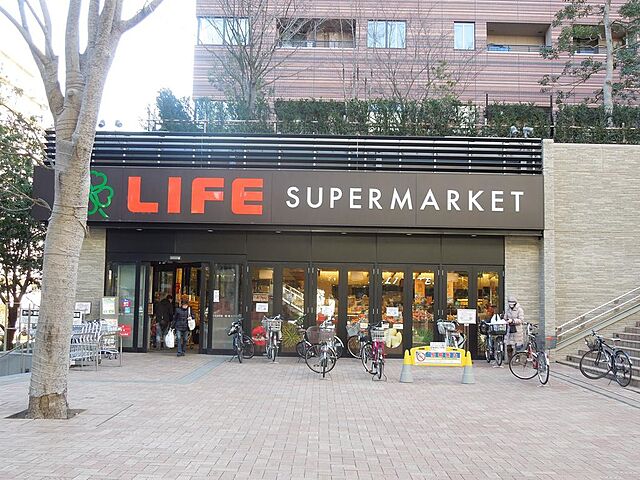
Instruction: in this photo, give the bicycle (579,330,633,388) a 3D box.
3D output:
[{"bbox_3d":[5.466,2.240,13.821,0.570,1.050,1.700,1,-5,-4],"label":"bicycle"}]

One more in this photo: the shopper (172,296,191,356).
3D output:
[{"bbox_3d":[-3.799,2.390,19.782,0.500,1.570,0.380,1,-5,0],"label":"shopper"}]

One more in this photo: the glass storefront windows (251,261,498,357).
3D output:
[{"bbox_3d":[1.397,1.828,18.696,6.691,2.477,0.120,1,-5,0],"label":"glass storefront windows"}]

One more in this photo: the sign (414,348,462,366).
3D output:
[{"bbox_3d":[2.357,2.342,14.345,0.990,0.370,0.070,1,-5,0],"label":"sign"}]

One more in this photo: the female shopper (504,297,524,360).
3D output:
[{"bbox_3d":[5.065,2.322,18.780,0.520,1.680,0.420,-3,-6,37],"label":"female shopper"}]

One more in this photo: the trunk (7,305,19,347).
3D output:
[{"bbox_3d":[-9.971,2.805,23.381,0.340,1.500,0.340,1,-5,0],"label":"trunk"}]

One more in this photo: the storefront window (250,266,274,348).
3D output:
[{"bbox_3d":[-1.650,1.977,20.512,0.650,2.450,0.070,1,-5,0],"label":"storefront window"}]

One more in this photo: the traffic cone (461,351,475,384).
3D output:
[{"bbox_3d":[2.823,2.399,13.634,0.270,0.620,0.270,1,-5,0],"label":"traffic cone"}]

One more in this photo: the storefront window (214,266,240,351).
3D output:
[{"bbox_3d":[-2.660,1.949,20.518,0.850,2.560,0.080,1,-5,0],"label":"storefront window"}]

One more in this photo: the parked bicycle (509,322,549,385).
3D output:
[{"bbox_3d":[4.096,2.222,14.172,0.580,1.100,1.700,1,-5,-4],"label":"parked bicycle"}]

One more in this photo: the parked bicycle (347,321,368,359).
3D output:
[{"bbox_3d":[1.043,2.661,19.039,0.620,1.080,1.650,1,-5,-5],"label":"parked bicycle"}]

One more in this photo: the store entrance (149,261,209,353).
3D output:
[{"bbox_3d":[-4.056,1.935,20.524,1.650,2.590,0.200,1,-5,0],"label":"store entrance"}]

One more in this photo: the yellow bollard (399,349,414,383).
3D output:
[{"bbox_3d":[1.720,2.480,14.335,0.310,0.670,0.310,1,-5,0],"label":"yellow bollard"}]

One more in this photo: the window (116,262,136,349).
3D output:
[{"bbox_3d":[-5.188,1.778,19.413,0.540,2.270,0.100,1,-5,0],"label":"window"}]

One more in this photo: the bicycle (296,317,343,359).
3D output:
[{"bbox_3d":[0.011,2.530,18.606,1.680,1.080,0.550,5,-6,-40],"label":"bicycle"}]

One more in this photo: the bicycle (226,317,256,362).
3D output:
[{"bbox_3d":[-1.958,2.421,17.709,0.560,1.090,1.720,0,-5,5],"label":"bicycle"}]

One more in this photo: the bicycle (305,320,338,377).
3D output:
[{"bbox_3d":[0.042,2.305,15.059,0.660,1.080,1.650,1,-5,-5],"label":"bicycle"}]

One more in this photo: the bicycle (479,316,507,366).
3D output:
[{"bbox_3d":[4.481,2.689,18.624,0.580,1.080,1.680,2,-5,-10],"label":"bicycle"}]

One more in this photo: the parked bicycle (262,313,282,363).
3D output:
[{"bbox_3d":[-1.208,2.456,18.059,0.540,1.100,1.720,1,-5,-7],"label":"parked bicycle"}]

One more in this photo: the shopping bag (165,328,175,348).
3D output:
[{"bbox_3d":[-3.920,2.541,18.751,0.260,0.500,0.200,1,-5,0],"label":"shopping bag"}]

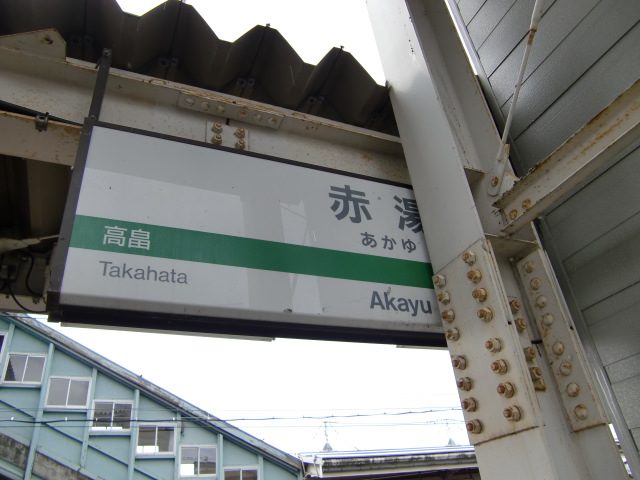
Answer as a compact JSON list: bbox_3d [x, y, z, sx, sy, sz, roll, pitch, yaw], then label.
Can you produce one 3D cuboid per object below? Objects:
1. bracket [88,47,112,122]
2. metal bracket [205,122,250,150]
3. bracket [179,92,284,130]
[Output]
[{"bbox_3d":[-0.746,-0.528,1.764,0.031,0.350,0.030,8,-34,-22],"label":"bracket"},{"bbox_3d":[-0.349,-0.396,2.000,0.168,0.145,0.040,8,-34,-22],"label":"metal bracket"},{"bbox_3d":[-0.343,-0.499,2.021,0.410,0.025,0.073,8,-34,-22],"label":"bracket"}]

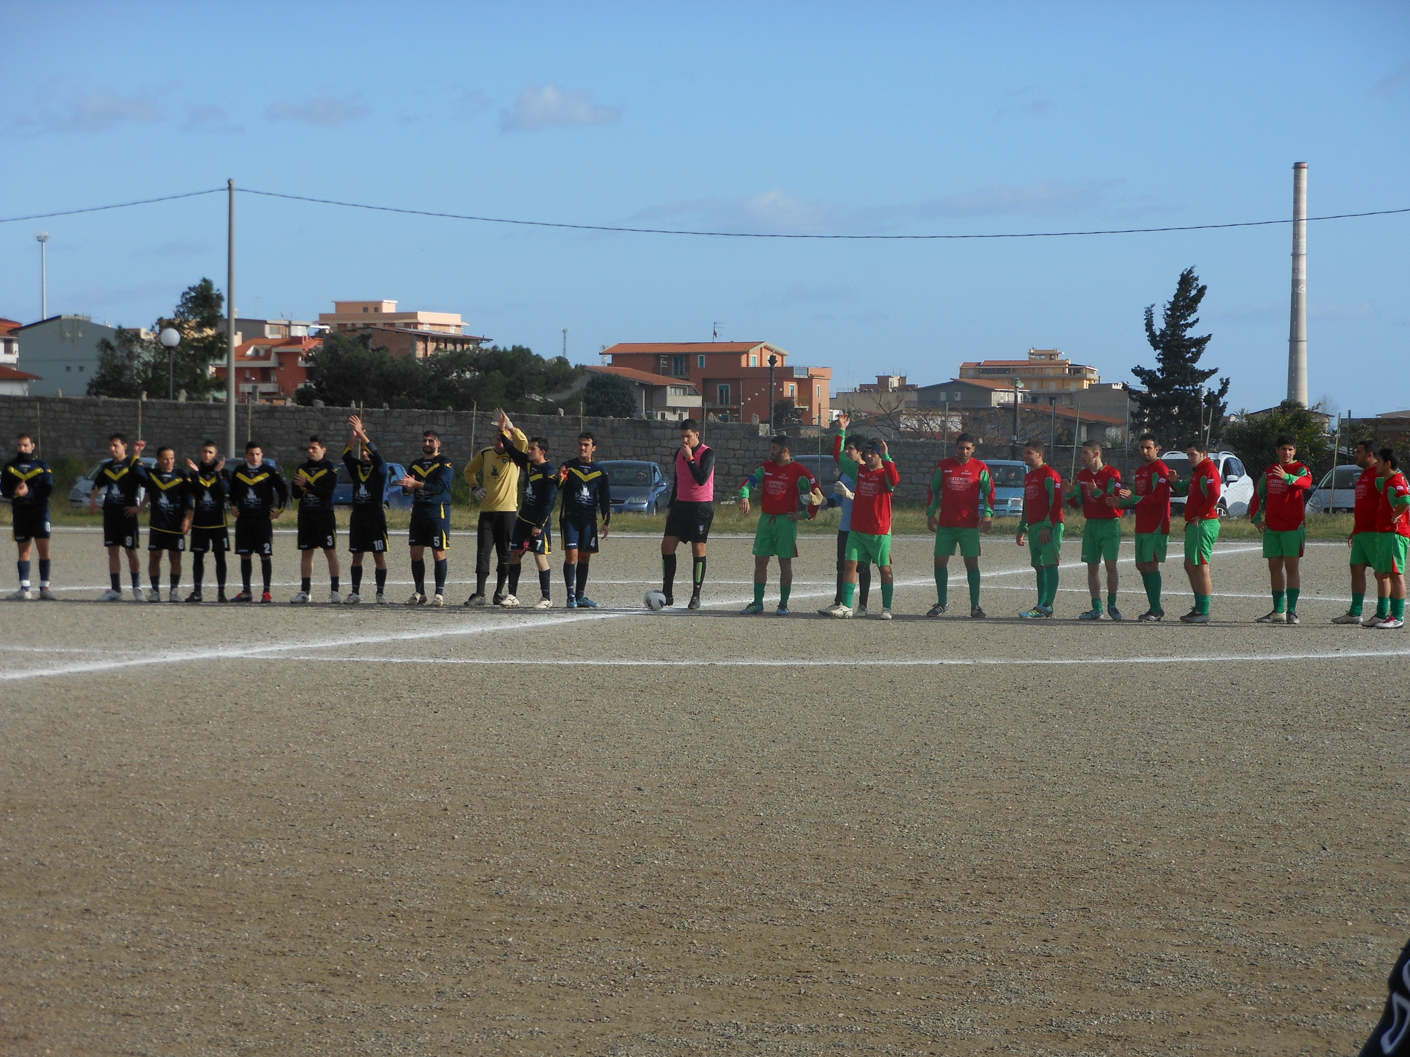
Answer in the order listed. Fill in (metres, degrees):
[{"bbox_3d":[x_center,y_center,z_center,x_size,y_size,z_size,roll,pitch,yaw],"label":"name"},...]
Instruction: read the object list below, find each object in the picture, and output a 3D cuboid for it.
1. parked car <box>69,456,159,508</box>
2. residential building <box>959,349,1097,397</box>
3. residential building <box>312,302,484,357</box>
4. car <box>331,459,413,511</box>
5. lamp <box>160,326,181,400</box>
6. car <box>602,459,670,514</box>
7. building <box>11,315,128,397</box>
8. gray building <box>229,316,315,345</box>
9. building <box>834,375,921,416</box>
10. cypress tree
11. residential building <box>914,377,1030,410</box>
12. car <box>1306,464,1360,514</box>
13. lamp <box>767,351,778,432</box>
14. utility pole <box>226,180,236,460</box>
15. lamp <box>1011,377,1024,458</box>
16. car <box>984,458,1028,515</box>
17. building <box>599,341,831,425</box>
[{"bbox_3d":[-13.722,-0.957,95.513,1.690,1.460,3.950,1,1,12],"label":"parked car"},{"bbox_3d":[63.600,-28.100,780.000,26.500,14.500,12.500,0,1,8],"label":"residential building"},{"bbox_3d":[-44.023,-23.983,570.155,18.000,17.000,18.000,1,1,36],"label":"residential building"},{"bbox_3d":[-7.719,-0.772,91.513,1.680,1.460,3.900,1,1,14],"label":"car"},{"bbox_3d":[-13.868,-2.927,103.542,0.520,4.600,0.520,0,1,0],"label":"lamp"},{"bbox_3d":[-1.500,-0.626,79.000,1.710,1.430,4.200,0,1,11],"label":"car"},{"bbox_3d":[-59.800,-14.850,375.000,10.400,10.100,11.000,0,1,-3],"label":"building"},{"bbox_3d":[-63.200,-23.800,579.000,8.700,13.000,11.300,1,1,30],"label":"gray building"},{"bbox_3d":[27.169,-18.753,630.100,13.500,11.000,11.000,1,1,24],"label":"building"},{"bbox_3d":[24.400,-7.780,205.000,4.800,11.300,4.800,0,1,0],"label":"cypress tree"},{"bbox_3d":[38.600,-17.700,572.000,12.000,7.700,12.000,1,1,27],"label":"residential building"},{"bbox_3d":[12.420,-0.475,75.400,1.720,1.450,4.000,1,1,14],"label":"car"},{"bbox_3d":[2.274,-3.424,135.046,0.330,5.000,0.330,0,1,0],"label":"lamp"},{"bbox_3d":[-11.539,-4.373,97.075,0.210,8.200,0.210,0,1,0],"label":"utility pole"},{"bbox_3d":[10.930,-3.120,140.000,0.330,4.300,0.330,0,1,0],"label":"lamp"},{"bbox_3d":[5.750,-0.580,77.200,1.550,1.470,3.550,0,1,11],"label":"car"},{"bbox_3d":[1.500,-15.300,440.000,23.500,10.400,10.000,1,1,24],"label":"building"}]

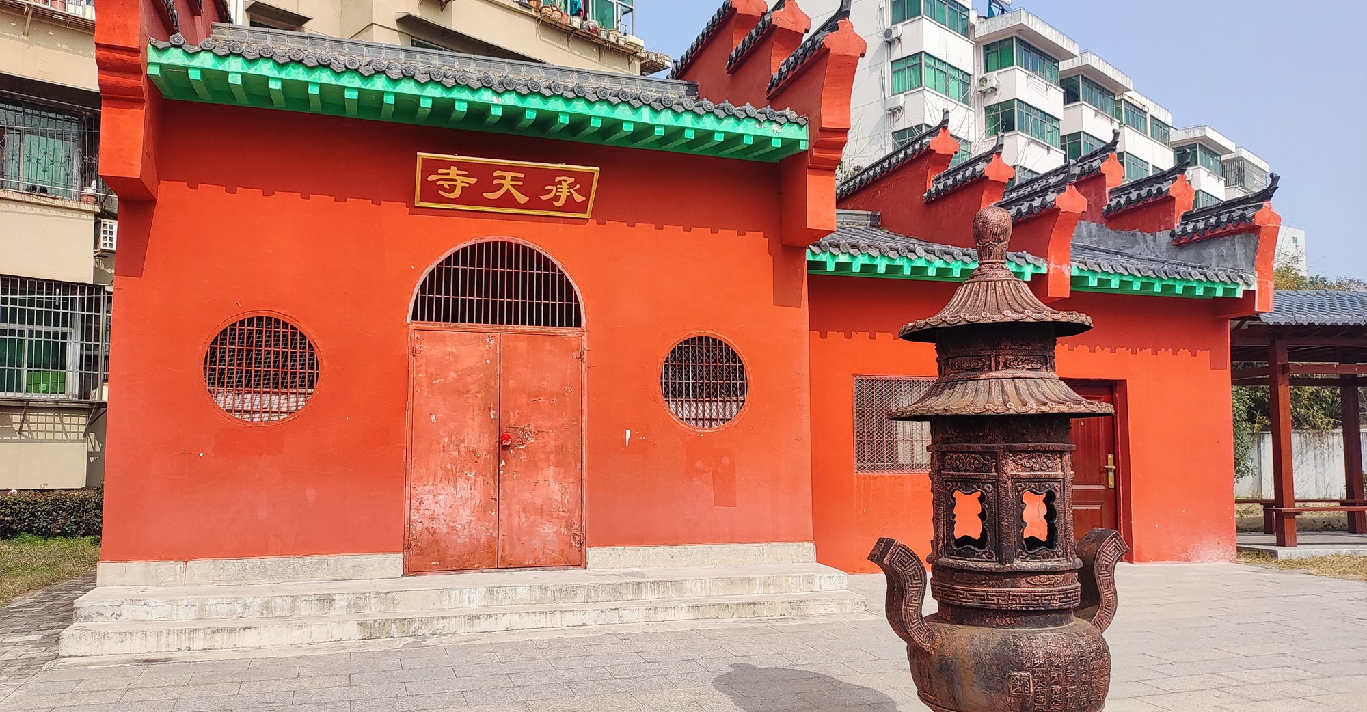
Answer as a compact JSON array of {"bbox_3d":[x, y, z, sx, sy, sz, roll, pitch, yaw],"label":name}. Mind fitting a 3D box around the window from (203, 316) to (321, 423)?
[{"bbox_3d":[-3.398,0.102,7.967,0.862,0.871,0.100,2,-5,-18],"label":"window"}]

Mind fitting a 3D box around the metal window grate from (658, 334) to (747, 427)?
[{"bbox_3d":[0.199,0.239,9.157,0.852,0.867,0.060,2,-5,-18],"label":"metal window grate"}]

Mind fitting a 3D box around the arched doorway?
[{"bbox_3d":[-1.608,0.419,8.577,1.550,2.880,0.200,2,-5,-18],"label":"arched doorway"}]

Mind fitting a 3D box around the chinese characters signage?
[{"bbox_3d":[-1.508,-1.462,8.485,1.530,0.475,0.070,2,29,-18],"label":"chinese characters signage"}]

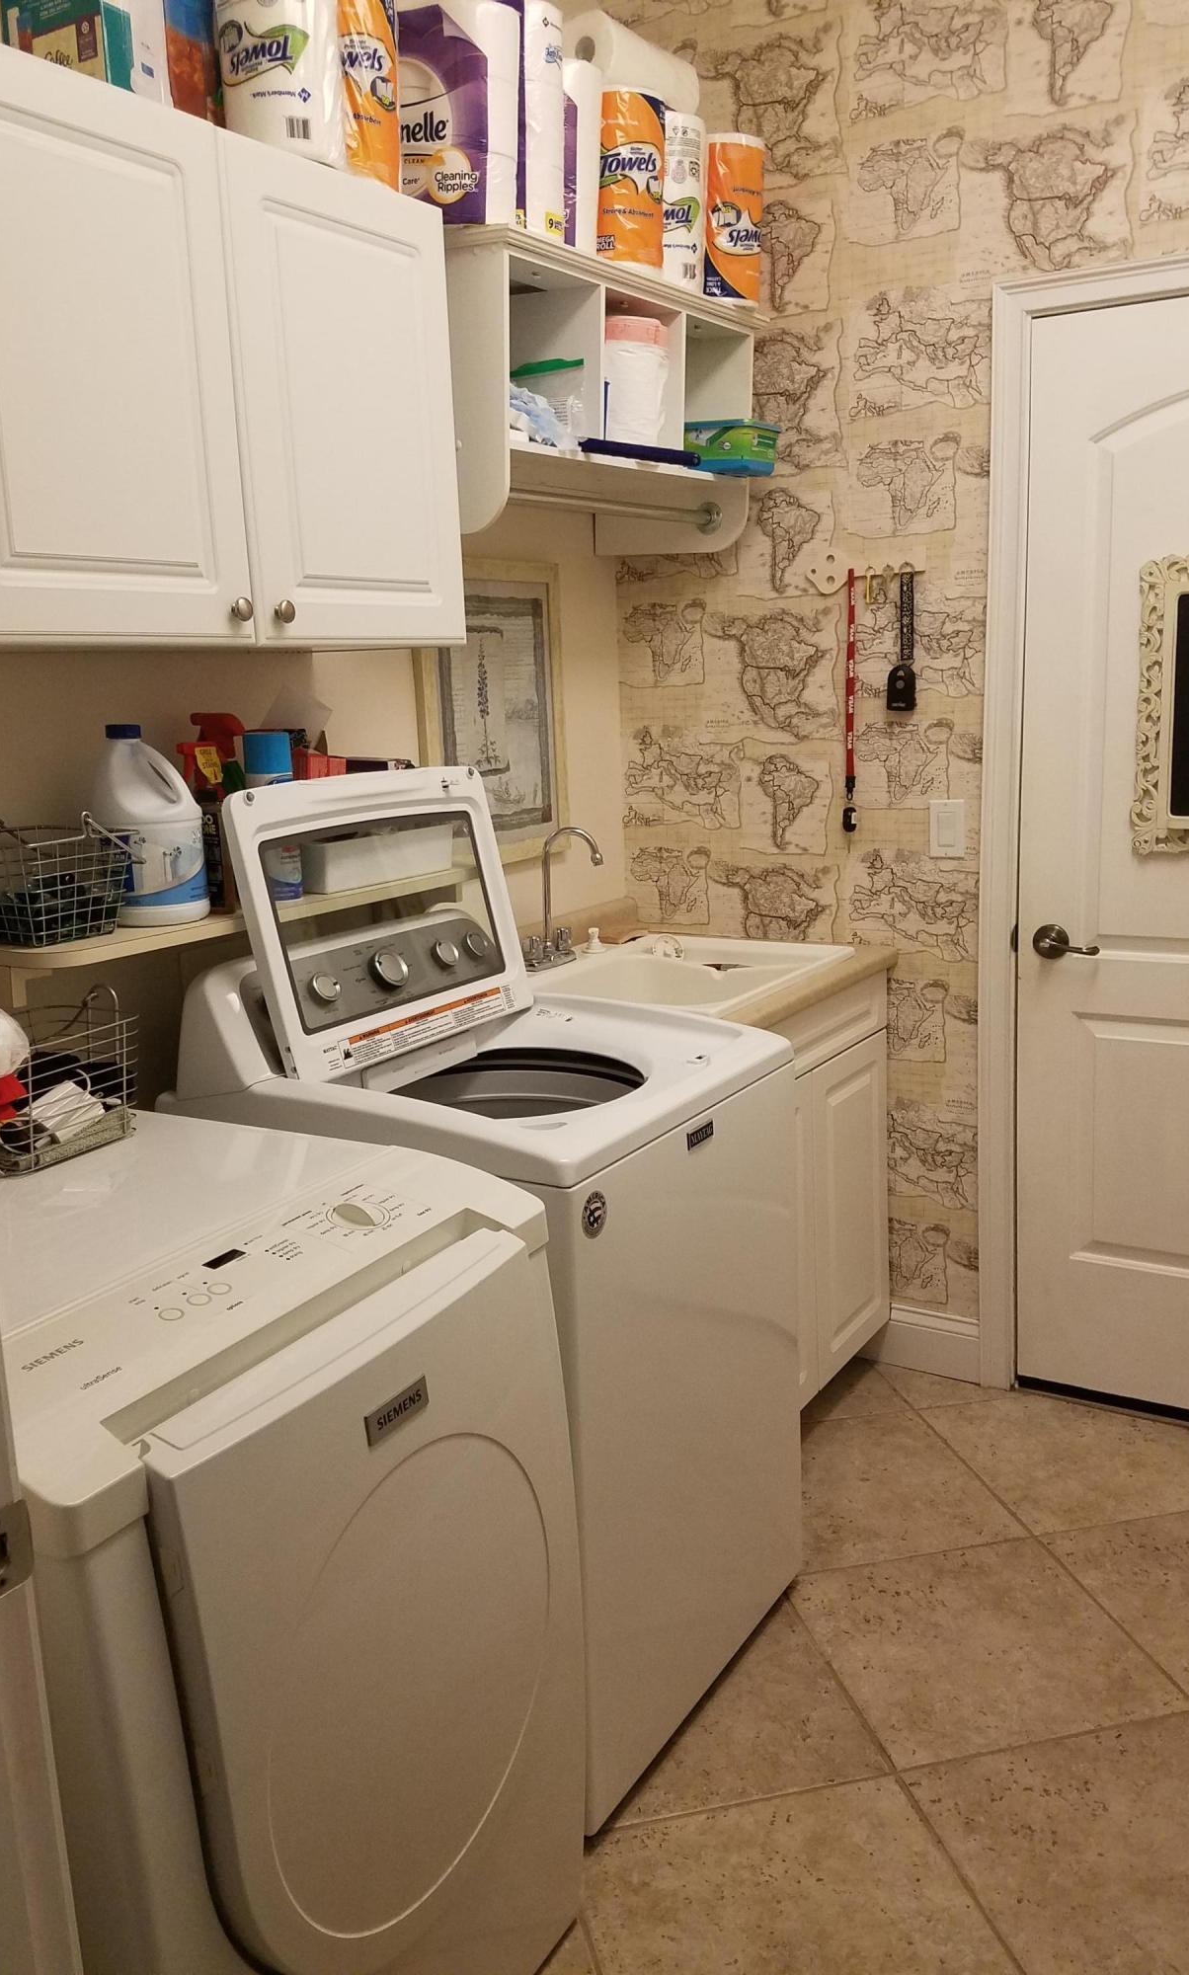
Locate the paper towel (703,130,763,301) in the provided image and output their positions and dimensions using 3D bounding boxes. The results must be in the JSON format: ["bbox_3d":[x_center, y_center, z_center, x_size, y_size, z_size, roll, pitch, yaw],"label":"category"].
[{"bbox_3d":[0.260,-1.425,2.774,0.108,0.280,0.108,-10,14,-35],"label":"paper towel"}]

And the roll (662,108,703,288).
[{"bbox_3d":[0.139,-1.397,2.667,0.114,0.280,0.114,-2,11,0],"label":"roll"}]

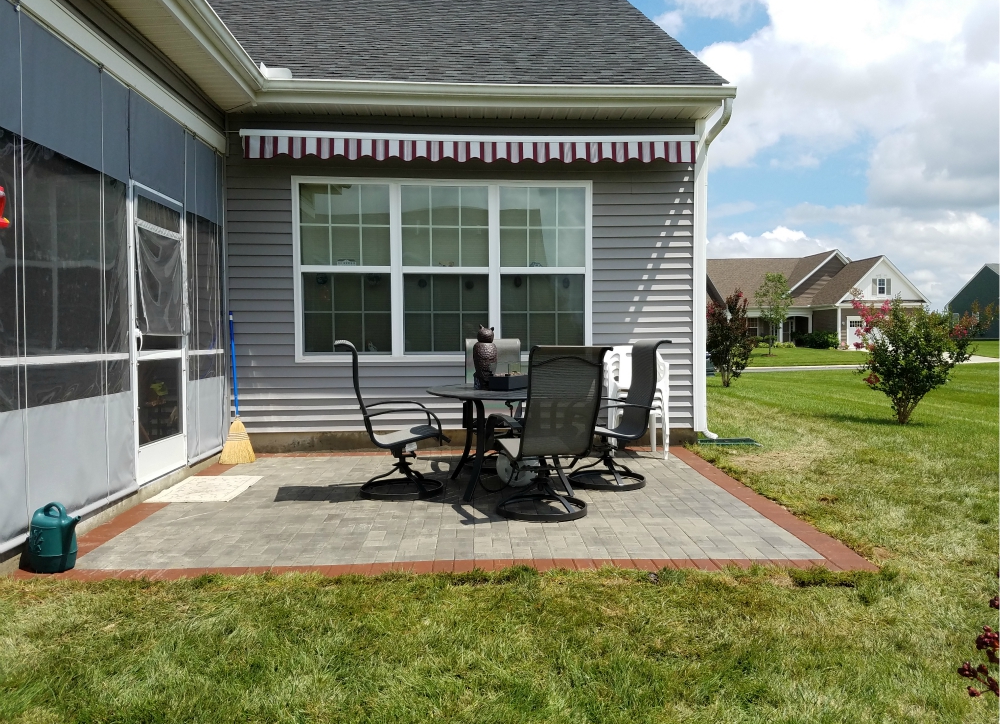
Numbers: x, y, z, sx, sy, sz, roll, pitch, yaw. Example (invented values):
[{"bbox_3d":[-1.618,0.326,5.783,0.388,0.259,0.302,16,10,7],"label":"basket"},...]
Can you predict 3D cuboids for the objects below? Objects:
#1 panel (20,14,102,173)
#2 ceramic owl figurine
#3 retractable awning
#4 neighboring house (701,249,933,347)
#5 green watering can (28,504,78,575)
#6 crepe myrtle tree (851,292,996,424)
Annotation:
[{"bbox_3d":[-2.474,-1.502,4.279,0.020,0.659,0.861,0,2,-3],"label":"panel"},{"bbox_3d":[-0.119,-0.036,5.724,0.180,0.492,0.180,-1,2,-23],"label":"ceramic owl figurine"},{"bbox_3d":[-0.266,-2.037,7.206,4.306,0.308,0.240,0,2,-3],"label":"retractable awning"},{"bbox_3d":[21.441,-4.944,59.992,16.803,7.514,15.000,0,2,-3],"label":"neighboring house"},{"bbox_3d":[-2.265,0.885,3.826,0.285,0.341,0.215,1,2,16],"label":"green watering can"},{"bbox_3d":[5.949,-0.061,10.542,1.850,1.851,1.750,1,3,29],"label":"crepe myrtle tree"}]

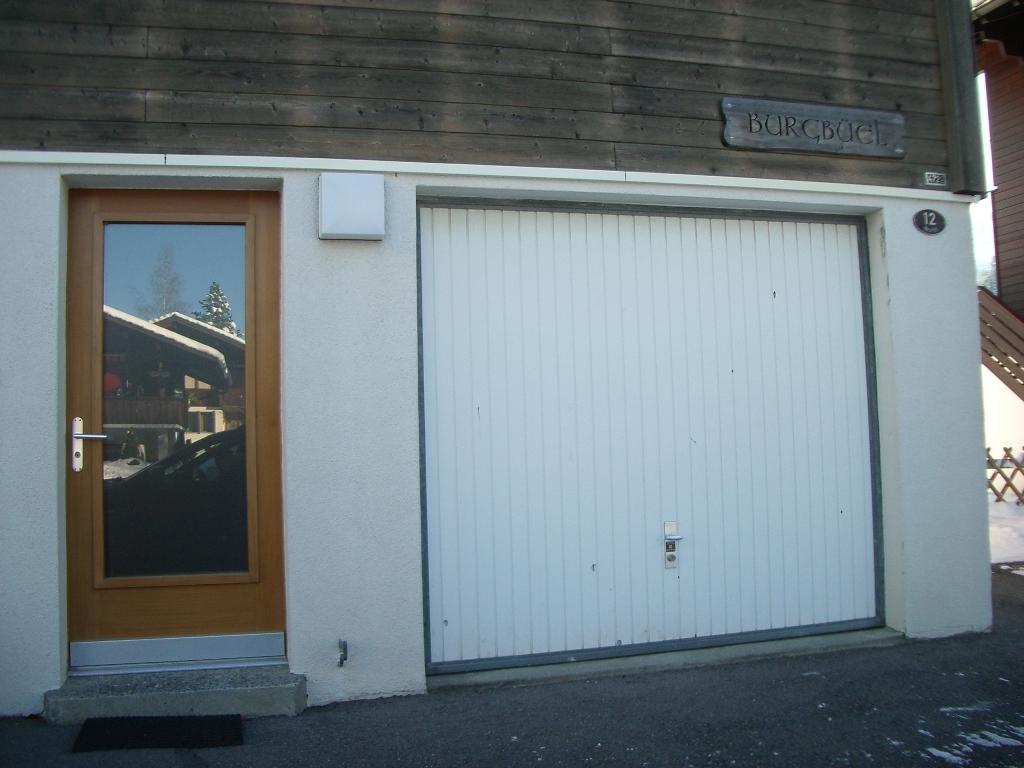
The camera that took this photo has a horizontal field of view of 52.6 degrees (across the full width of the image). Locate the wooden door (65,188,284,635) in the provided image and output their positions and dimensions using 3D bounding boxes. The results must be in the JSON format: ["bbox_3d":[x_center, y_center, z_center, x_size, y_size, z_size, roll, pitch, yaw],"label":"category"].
[{"bbox_3d":[-1.447,0.147,4.448,0.898,1.945,0.071,-1,-4,-16],"label":"wooden door"}]

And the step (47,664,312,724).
[{"bbox_3d":[-1.325,1.244,4.141,0.998,0.125,0.436,-1,-4,-16],"label":"step"}]

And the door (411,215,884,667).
[{"bbox_3d":[0.731,0.208,4.968,2.327,2.056,0.061,-1,-4,-16],"label":"door"}]

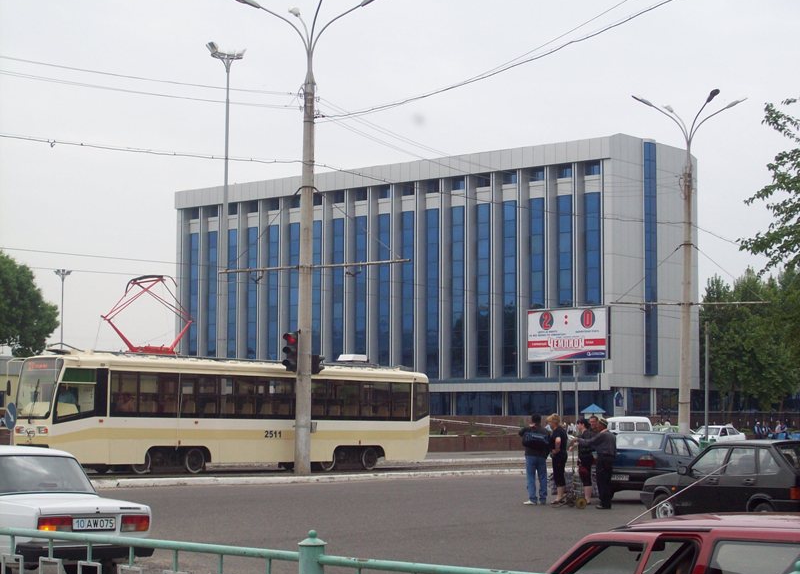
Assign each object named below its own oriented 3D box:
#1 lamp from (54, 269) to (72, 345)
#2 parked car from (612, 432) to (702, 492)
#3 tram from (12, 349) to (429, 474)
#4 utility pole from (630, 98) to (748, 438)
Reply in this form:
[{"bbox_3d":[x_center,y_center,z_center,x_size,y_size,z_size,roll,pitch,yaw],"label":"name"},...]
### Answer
[{"bbox_3d":[-39.644,7.856,190.023,2.100,19.916,2.100,0,-5,0],"label":"lamp"},{"bbox_3d":[5.334,3.755,34.105,1.680,1.390,4.480,-2,-6,26],"label":"parked car"},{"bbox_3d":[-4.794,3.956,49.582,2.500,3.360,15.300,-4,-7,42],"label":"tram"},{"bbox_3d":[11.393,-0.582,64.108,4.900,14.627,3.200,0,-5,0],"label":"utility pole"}]

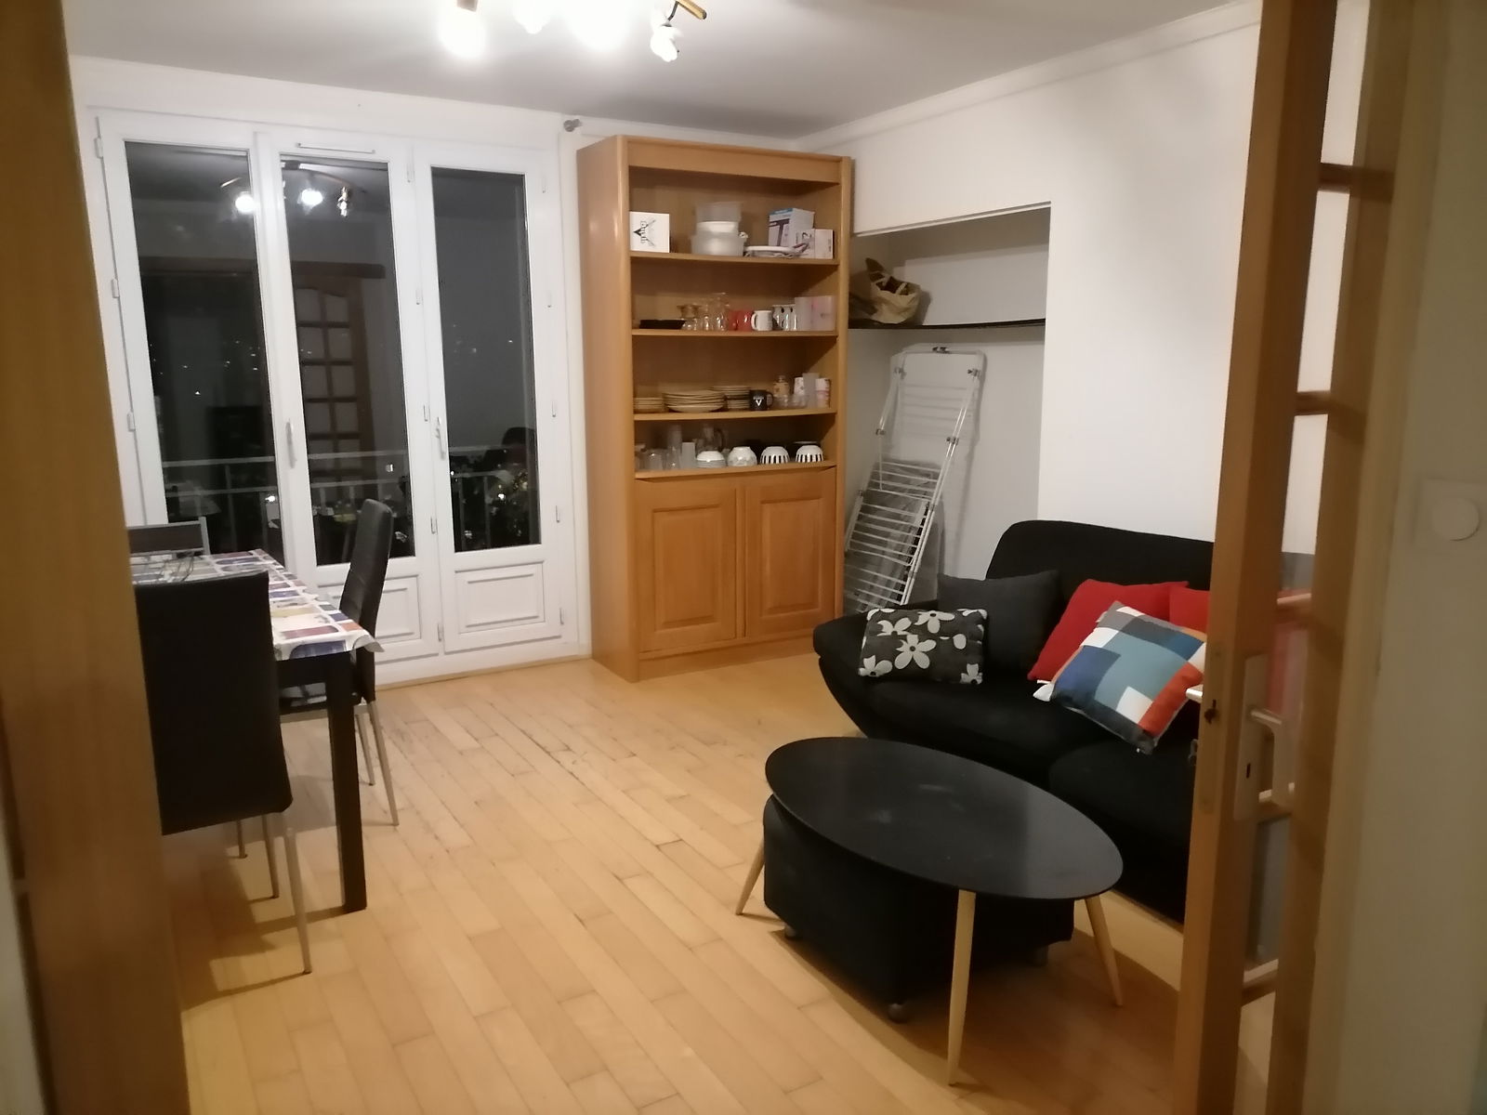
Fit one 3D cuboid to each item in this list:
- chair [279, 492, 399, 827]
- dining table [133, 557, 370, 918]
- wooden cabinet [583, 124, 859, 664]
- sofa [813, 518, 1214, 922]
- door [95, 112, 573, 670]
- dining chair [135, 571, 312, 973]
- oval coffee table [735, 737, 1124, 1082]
[{"bbox_3d":[-1.359,0.340,3.450,0.531,0.983,0.407,-7,12,-30],"label":"chair"},{"bbox_3d":[-1.733,0.488,3.331,0.822,0.742,1.574,-7,12,-30],"label":"dining table"},{"bbox_3d":[-0.125,-0.679,5.287,1.180,2.328,0.478,-7,12,-30],"label":"wooden cabinet"},{"bbox_3d":[1.173,0.424,3.263,0.983,0.822,2.051,-7,12,-30],"label":"sofa"},{"bbox_3d":[-1.601,-0.584,4.752,1.798,2.318,0.084,-7,12,-30],"label":"door"},{"bbox_3d":[-1.318,0.491,2.624,0.410,0.969,0.527,-7,12,-30],"label":"dining chair"},{"bbox_3d":[0.420,0.765,2.643,0.586,0.382,1.051,-7,12,-30],"label":"oval coffee table"}]

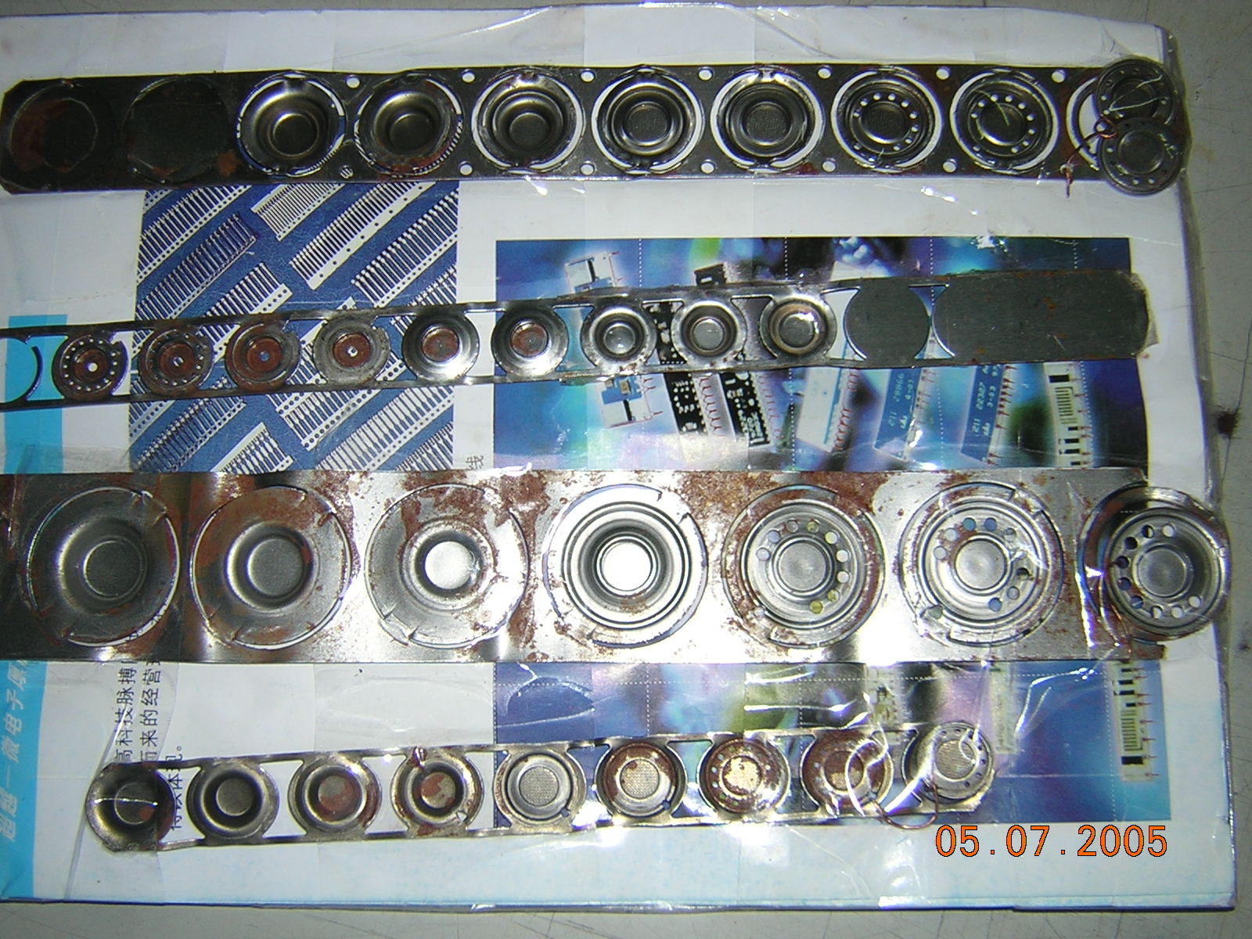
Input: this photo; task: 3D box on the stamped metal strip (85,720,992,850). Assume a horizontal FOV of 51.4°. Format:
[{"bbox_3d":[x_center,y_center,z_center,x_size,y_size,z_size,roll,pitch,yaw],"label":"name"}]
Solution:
[{"bbox_3d":[-0.019,0.070,0.288,0.199,0.006,0.020,-3,82,0],"label":"stamped metal strip"}]

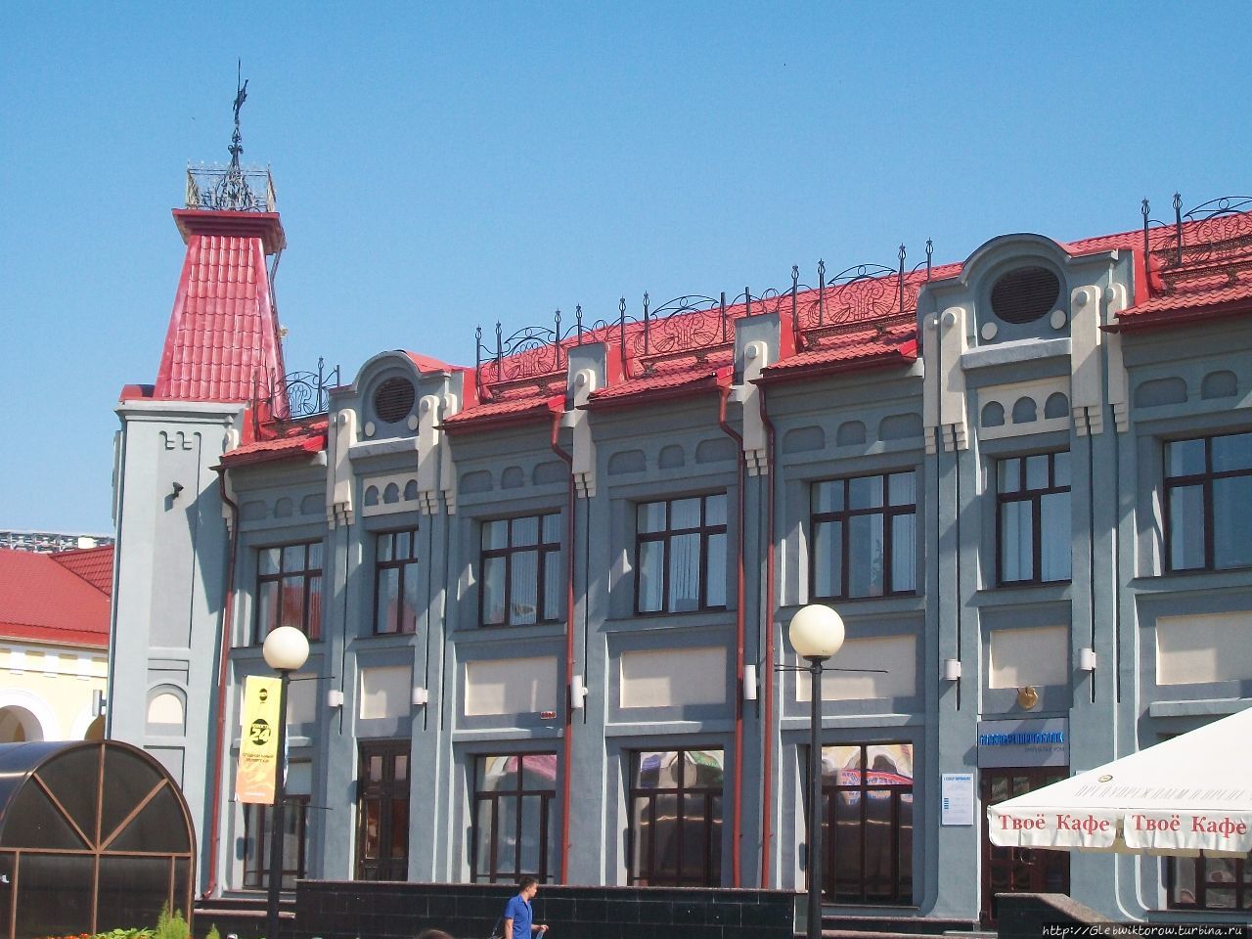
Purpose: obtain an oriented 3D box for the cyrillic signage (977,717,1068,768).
[{"bbox_3d":[5.210,3.596,33.195,1.418,0.631,0.120,-7,-12,42],"label":"cyrillic signage"}]

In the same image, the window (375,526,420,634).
[{"bbox_3d":[-3.750,1.862,42.344,1.308,1.745,0.180,-7,-12,42],"label":"window"}]

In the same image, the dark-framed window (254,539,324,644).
[{"bbox_3d":[-5.803,2.154,44.210,1.958,1.734,0.180,-7,-12,42],"label":"dark-framed window"}]

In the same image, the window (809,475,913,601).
[{"bbox_3d":[3.400,0.961,35.823,2.003,1.745,0.180,-7,-12,42],"label":"window"}]

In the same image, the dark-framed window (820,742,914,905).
[{"bbox_3d":[3.389,5.021,35.954,2.090,2.269,0.150,-7,-13,42],"label":"dark-framed window"}]

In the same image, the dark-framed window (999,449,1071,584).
[{"bbox_3d":[5.649,0.676,34.626,1.350,1.786,0.150,-7,-13,42],"label":"dark-framed window"}]

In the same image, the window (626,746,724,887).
[{"bbox_3d":[0.808,5.242,37.503,2.013,2.181,0.180,-7,-12,42],"label":"window"}]

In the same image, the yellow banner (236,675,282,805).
[{"bbox_3d":[-3.561,2.642,24.646,0.040,1.270,0.490,-7,-13,42],"label":"yellow banner"}]

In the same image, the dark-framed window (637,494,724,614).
[{"bbox_3d":[0.893,1.282,38.108,2.003,1.755,0.180,-7,-12,42],"label":"dark-framed window"}]

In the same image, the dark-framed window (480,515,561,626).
[{"bbox_3d":[-1.640,1.638,41.303,2.110,1.774,0.150,-7,-13,42],"label":"dark-framed window"}]

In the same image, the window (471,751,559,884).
[{"bbox_3d":[-1.700,5.672,40.620,2.115,2.248,0.150,-7,-13,42],"label":"window"}]

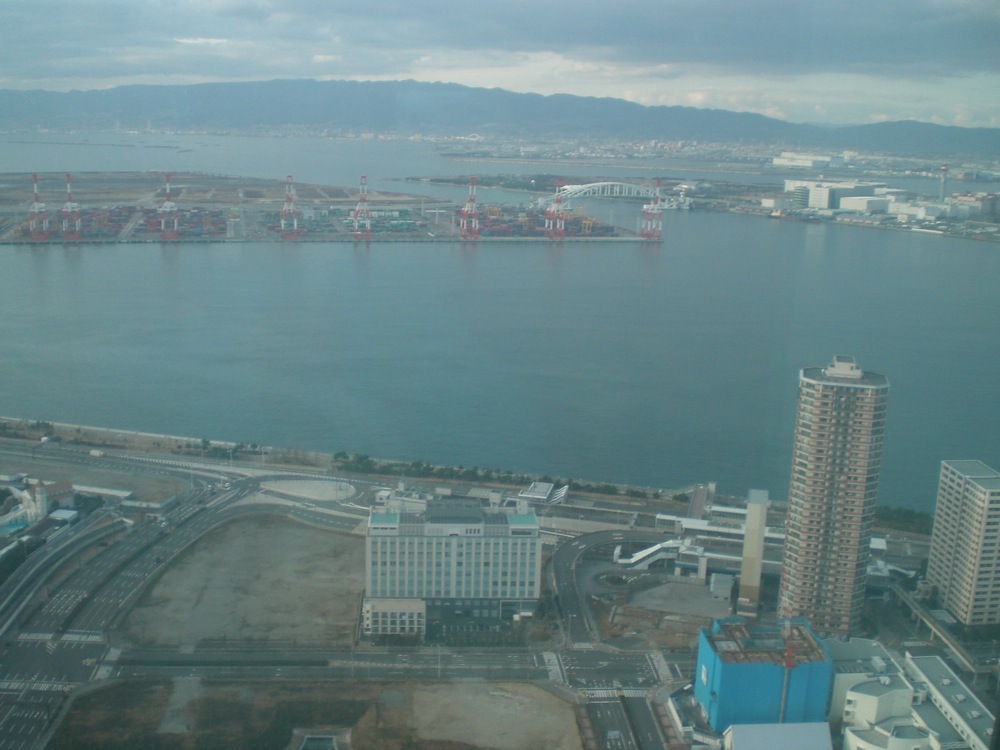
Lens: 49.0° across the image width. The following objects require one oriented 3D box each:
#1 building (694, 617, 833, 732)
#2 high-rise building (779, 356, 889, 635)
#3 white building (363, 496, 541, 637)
[{"bbox_3d":[87.100,100.830,372.210,37.000,24.500,32.500,1,13,-7],"label":"building"},{"bbox_3d":[129.690,47.070,430.370,33.500,107.500,28.500,5,13,9],"label":"high-rise building"},{"bbox_3d":[-18.620,73.770,426.780,67.000,45.000,26.500,1,13,-5],"label":"white building"}]

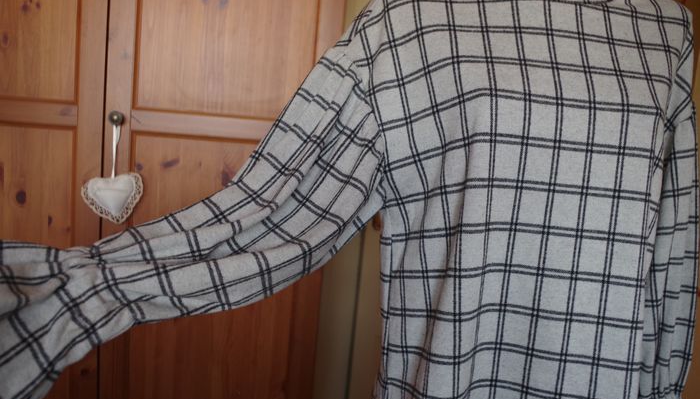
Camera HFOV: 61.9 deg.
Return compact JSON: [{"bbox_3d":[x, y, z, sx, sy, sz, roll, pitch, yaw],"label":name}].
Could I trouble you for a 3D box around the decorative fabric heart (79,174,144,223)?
[{"bbox_3d":[-0.467,0.000,1.150,0.114,0.103,0.033,-2,10,-13],"label":"decorative fabric heart"}]

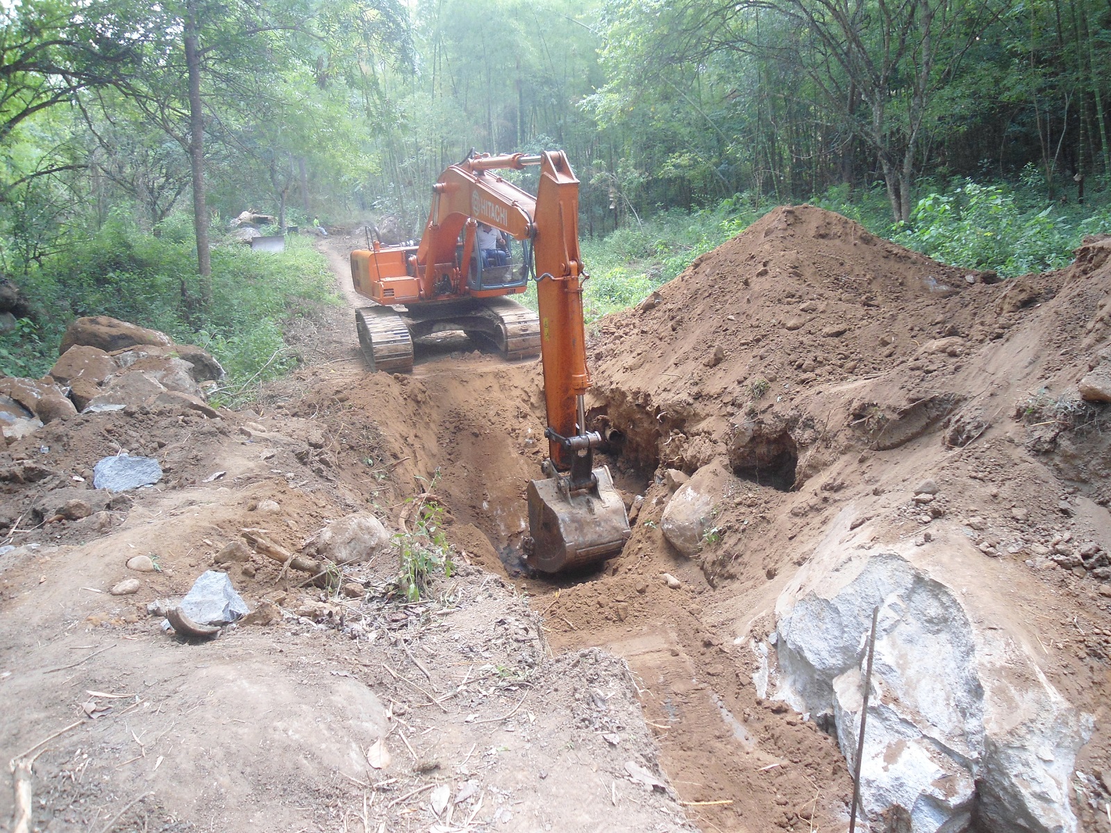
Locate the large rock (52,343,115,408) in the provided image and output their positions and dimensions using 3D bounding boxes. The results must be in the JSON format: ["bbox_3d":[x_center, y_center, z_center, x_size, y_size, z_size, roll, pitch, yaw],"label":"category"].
[{"bbox_3d":[-5.823,-0.477,10.300,0.800,0.760,0.720,-8,13,-29],"label":"large rock"}]

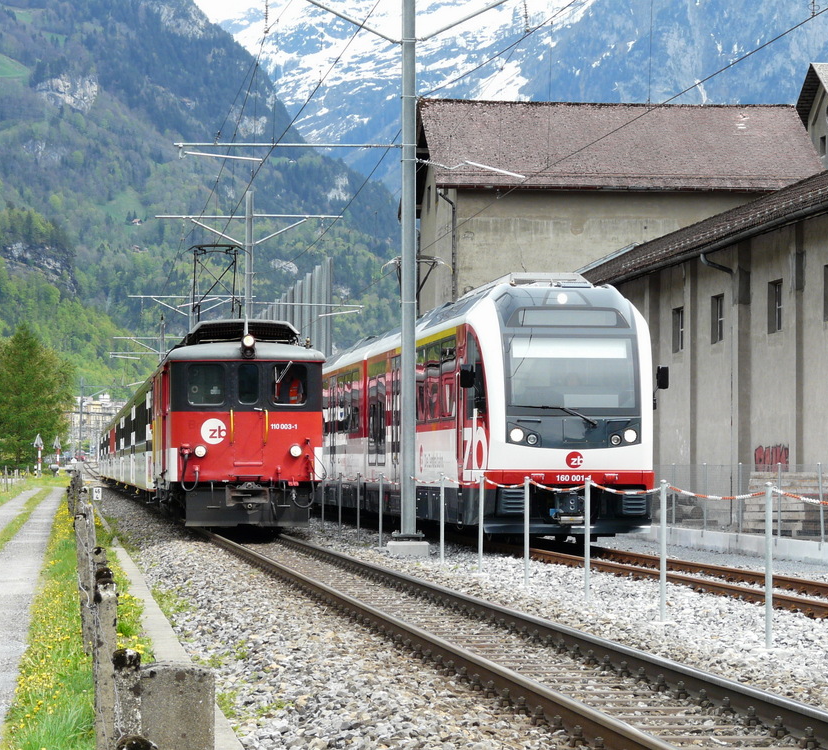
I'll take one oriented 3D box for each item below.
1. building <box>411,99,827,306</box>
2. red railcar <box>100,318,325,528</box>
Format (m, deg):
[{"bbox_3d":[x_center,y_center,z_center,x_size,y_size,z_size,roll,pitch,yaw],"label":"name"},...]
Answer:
[{"bbox_3d":[6.350,-2.500,102.000,12.600,13.200,13.000,0,-2,-6],"label":"building"},{"bbox_3d":[-3.720,1.060,61.100,2.680,3.860,14.600,0,-2,-6],"label":"red railcar"}]

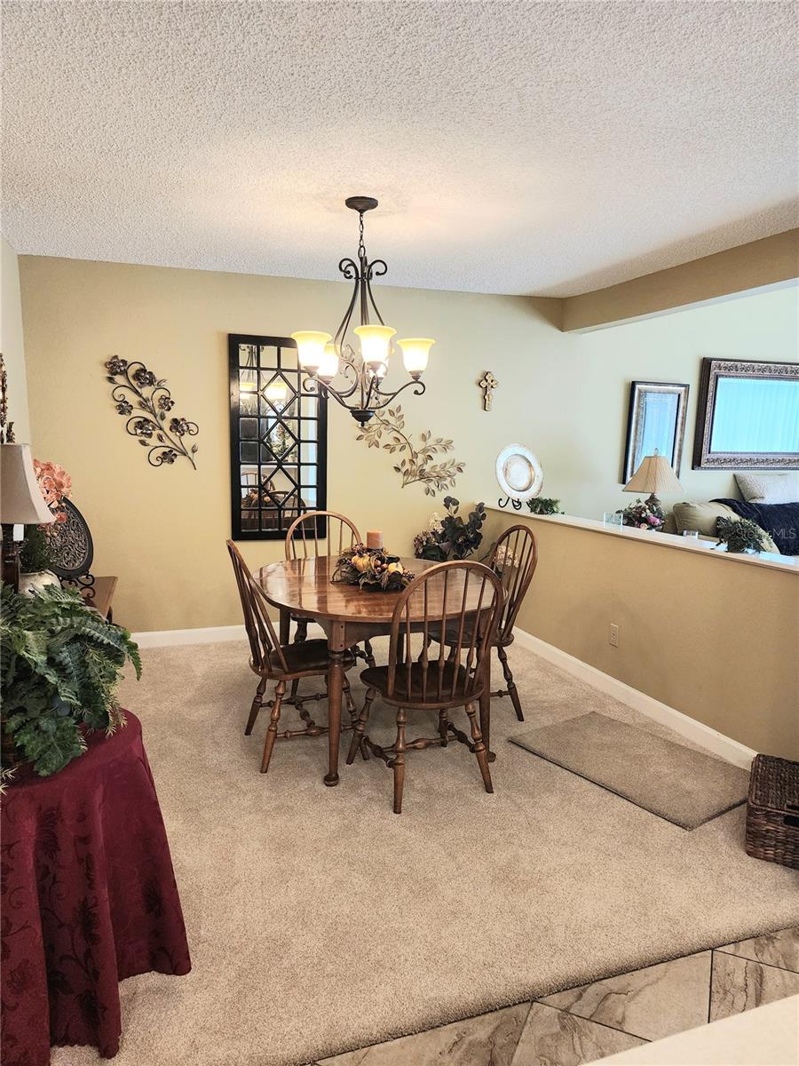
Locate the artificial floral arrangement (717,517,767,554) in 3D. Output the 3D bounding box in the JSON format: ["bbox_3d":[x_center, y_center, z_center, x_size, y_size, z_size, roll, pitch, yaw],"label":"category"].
[{"bbox_3d":[1.528,-0.002,3.152,0.180,0.165,0.205,-2,8,-20],"label":"artificial floral arrangement"}]

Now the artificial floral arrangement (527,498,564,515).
[{"bbox_3d":[0.950,-0.186,4.632,0.220,0.125,0.190,-2,9,-20],"label":"artificial floral arrangement"}]

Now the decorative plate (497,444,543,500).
[{"bbox_3d":[0.846,-0.422,4.953,0.410,0.410,0.035,2,-8,-28],"label":"decorative plate"}]

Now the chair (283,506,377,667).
[{"bbox_3d":[-0.379,0.371,4.091,0.485,0.960,0.560,-2,8,-20],"label":"chair"}]

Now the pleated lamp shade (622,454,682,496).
[{"bbox_3d":[1.983,-0.453,5.513,0.460,0.290,0.460,-2,8,-20],"label":"pleated lamp shade"}]

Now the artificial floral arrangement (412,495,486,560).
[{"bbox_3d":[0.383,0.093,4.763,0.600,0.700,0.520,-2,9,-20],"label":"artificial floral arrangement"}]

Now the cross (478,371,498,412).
[{"bbox_3d":[0.671,-1.063,5.324,0.149,0.286,0.022,-2,8,-20],"label":"cross"}]

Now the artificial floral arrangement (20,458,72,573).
[{"bbox_3d":[-1.443,-0.012,2.853,0.260,0.580,0.260,-2,9,-20],"label":"artificial floral arrangement"}]

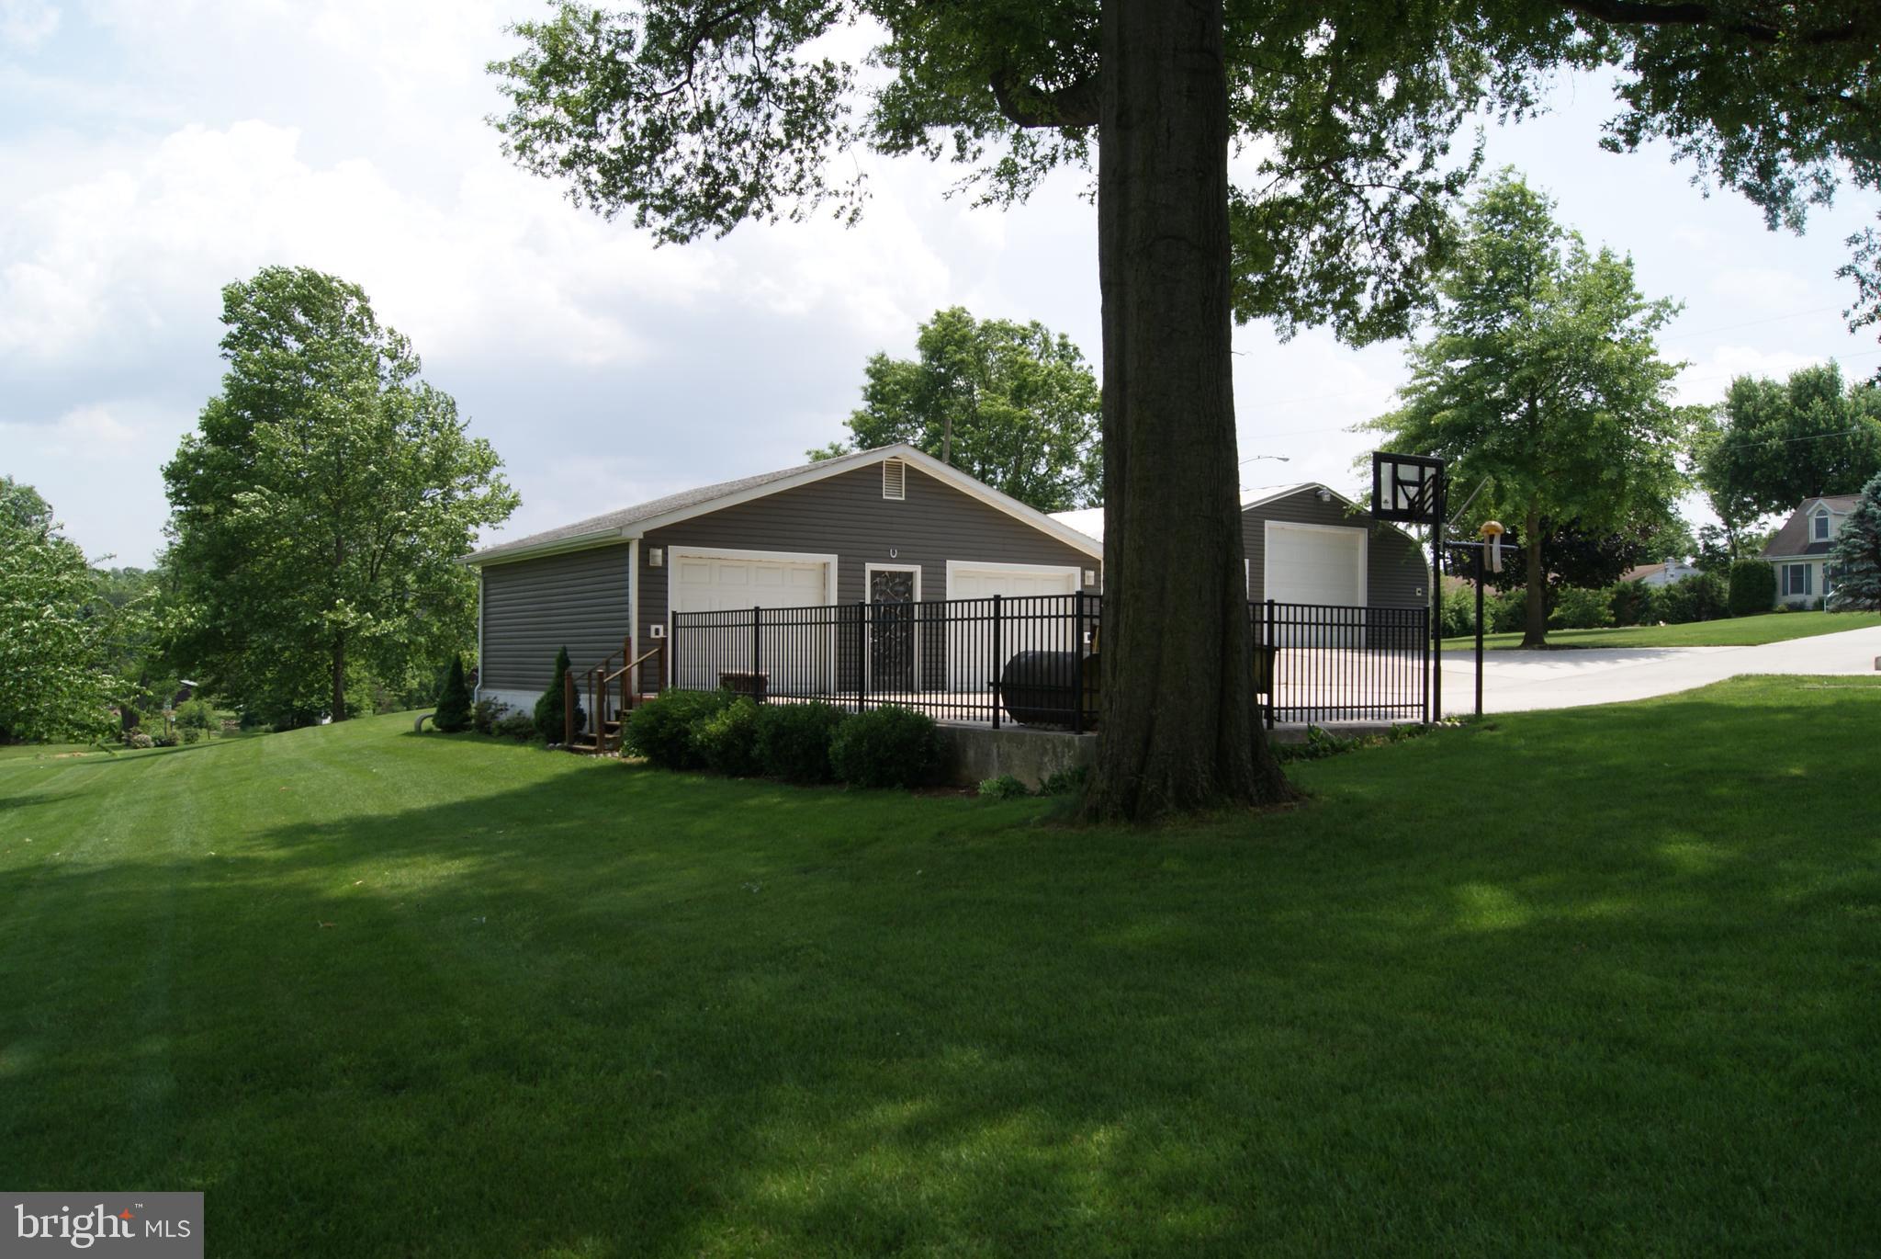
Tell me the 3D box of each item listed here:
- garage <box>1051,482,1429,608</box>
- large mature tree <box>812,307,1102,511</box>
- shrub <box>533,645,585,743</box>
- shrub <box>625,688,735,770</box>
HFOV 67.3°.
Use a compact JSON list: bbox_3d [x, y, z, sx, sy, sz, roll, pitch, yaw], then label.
[{"bbox_3d":[5.915,-1.455,40.536,9.300,4.250,12.200,1,-2,-36],"label":"garage"},{"bbox_3d":[1.311,-5.627,56.000,11.300,14.200,11.000,0,-1,0],"label":"large mature tree"},{"bbox_3d":[-5.857,0.991,21.700,0.820,1.505,0.840,1,-2,-35],"label":"shrub"},{"bbox_3d":[-3.277,1.218,17.700,1.300,0.977,1.400,0,-1,0],"label":"shrub"}]

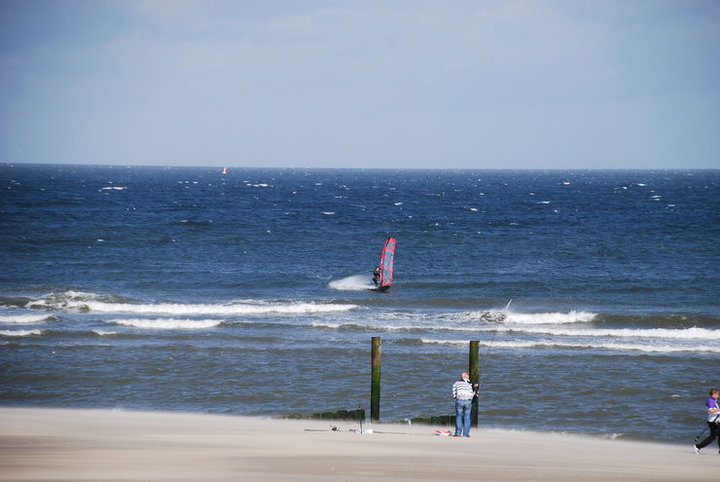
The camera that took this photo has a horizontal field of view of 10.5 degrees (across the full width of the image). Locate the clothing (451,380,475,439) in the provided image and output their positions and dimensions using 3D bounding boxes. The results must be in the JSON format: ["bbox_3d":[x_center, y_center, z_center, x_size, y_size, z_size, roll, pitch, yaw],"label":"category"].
[{"bbox_3d":[2.775,4.464,104.500,0.520,1.550,0.400,1,1,30],"label":"clothing"}]

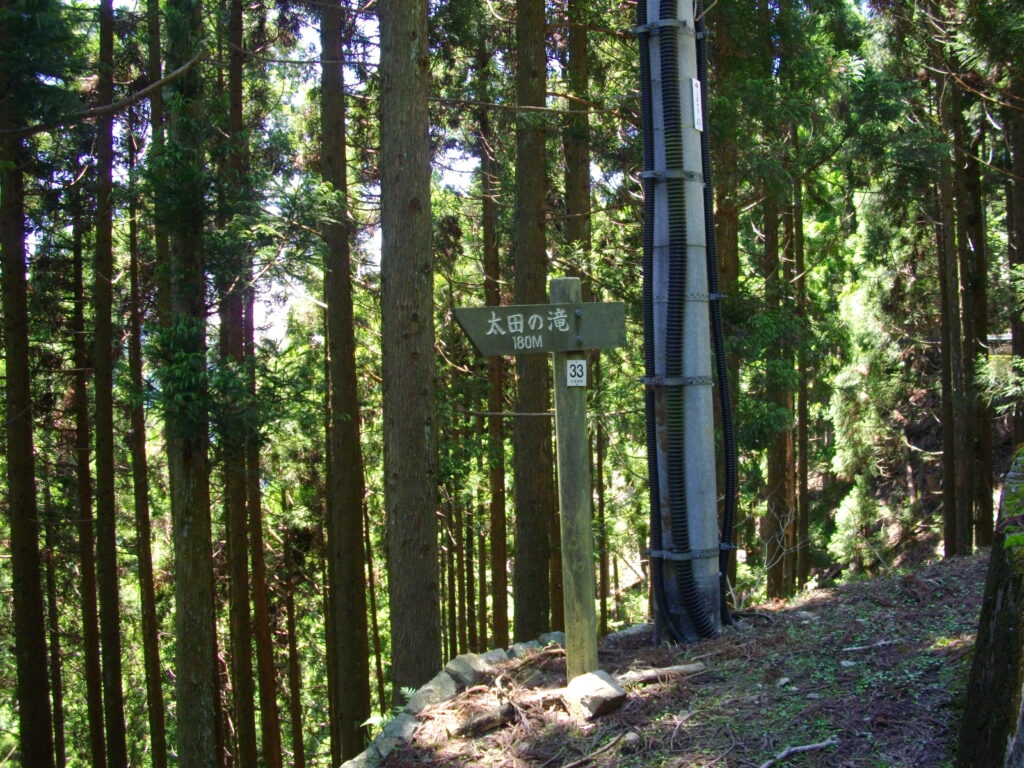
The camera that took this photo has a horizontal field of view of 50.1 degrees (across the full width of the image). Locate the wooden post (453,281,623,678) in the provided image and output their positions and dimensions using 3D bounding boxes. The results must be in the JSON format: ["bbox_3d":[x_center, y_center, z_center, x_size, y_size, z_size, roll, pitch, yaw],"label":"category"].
[{"bbox_3d":[0.130,0.450,4.842,0.897,1.834,0.155,-3,2,-33],"label":"wooden post"}]

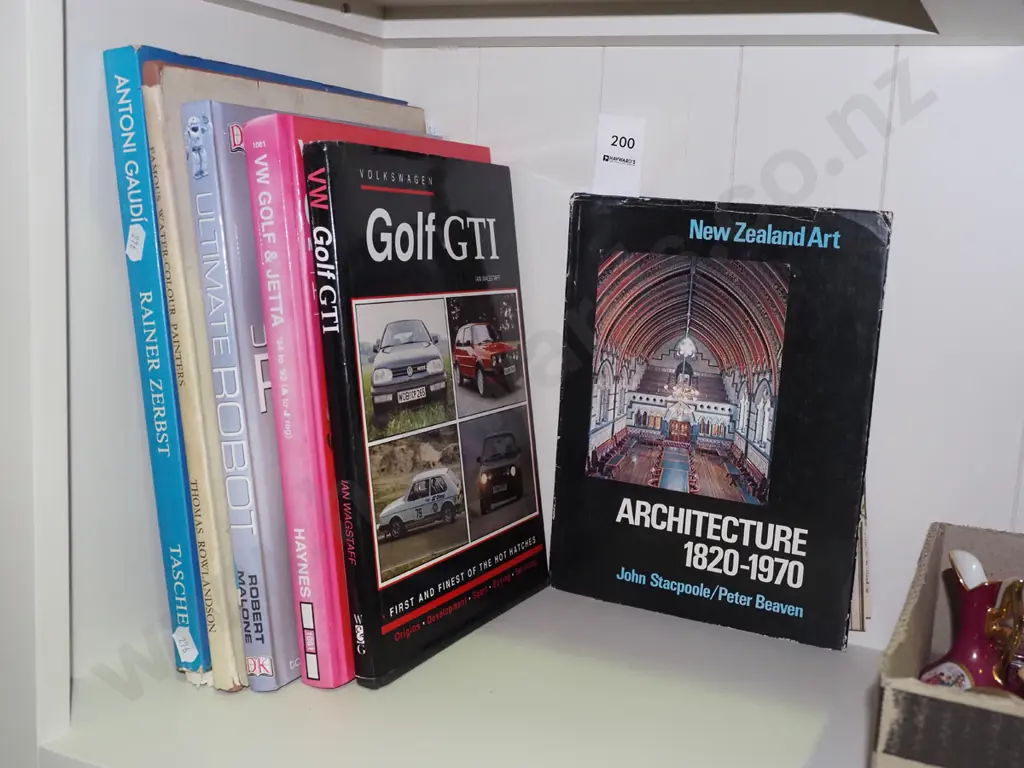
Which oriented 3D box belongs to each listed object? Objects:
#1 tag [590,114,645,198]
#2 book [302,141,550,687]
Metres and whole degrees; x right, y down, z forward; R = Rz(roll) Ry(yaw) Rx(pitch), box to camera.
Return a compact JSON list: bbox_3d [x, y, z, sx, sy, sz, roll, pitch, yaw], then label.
[{"bbox_3d":[0.065,-0.134,0.695,0.030,0.060,0.003,10,15,19],"label":"tag"},{"bbox_3d":[-0.040,0.008,0.622,0.015,0.261,0.195,-2,5,27],"label":"book"}]

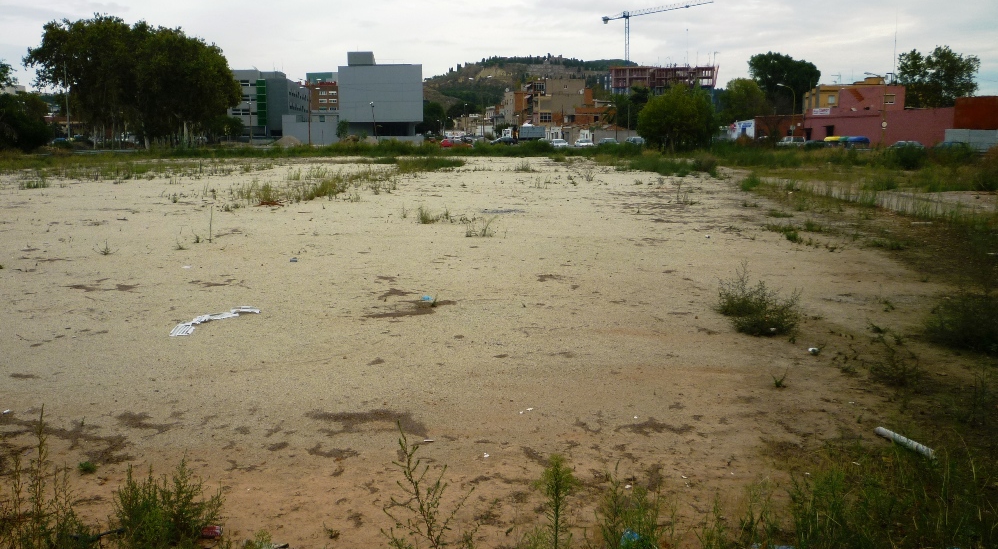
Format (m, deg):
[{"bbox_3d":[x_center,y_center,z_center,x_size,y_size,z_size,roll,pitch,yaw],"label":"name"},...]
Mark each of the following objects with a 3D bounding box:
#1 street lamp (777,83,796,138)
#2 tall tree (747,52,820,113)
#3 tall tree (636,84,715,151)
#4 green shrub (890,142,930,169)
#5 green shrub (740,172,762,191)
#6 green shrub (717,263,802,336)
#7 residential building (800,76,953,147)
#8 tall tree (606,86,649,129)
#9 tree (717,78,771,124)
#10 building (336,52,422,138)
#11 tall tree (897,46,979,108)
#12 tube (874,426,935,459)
[{"bbox_3d":[35.772,-19.547,104.200,2.300,8.302,0.350,-2,10,-10],"label":"street lamp"},{"bbox_3d":[50.661,-31.133,148.896,12.518,16.291,12.518,3,10,18],"label":"tall tree"},{"bbox_3d":[17.783,-15.704,84.566,7.466,6.853,7.466,2,10,12],"label":"tall tree"},{"bbox_3d":[18.951,-5.397,38.640,1.667,1.296,1.600,5,11,26],"label":"green shrub"},{"bbox_3d":[8.372,-3.098,27.715,0.693,0.495,0.693,3,10,16],"label":"green shrub"},{"bbox_3d":[2.478,0.183,7.986,0.777,0.583,0.777,3,10,17],"label":"green shrub"},{"bbox_3d":[45.000,-18.000,95.334,9.000,8.200,21.000,-5,11,-25],"label":"residential building"},{"bbox_3d":[20.775,-25.542,135.641,6.451,9.672,6.451,1,10,8],"label":"tall tree"},{"bbox_3d":[41.533,-27.545,142.402,8.714,11.374,8.714,3,10,16],"label":"tree"},{"bbox_3d":[-22.980,-34.583,166.569,16.600,17.218,16.000,0,10,-3],"label":"building"},{"bbox_3d":[55.481,-22.167,105.787,9.856,12.941,9.856,5,11,27],"label":"tall tree"},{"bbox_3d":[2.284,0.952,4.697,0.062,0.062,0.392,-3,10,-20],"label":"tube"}]

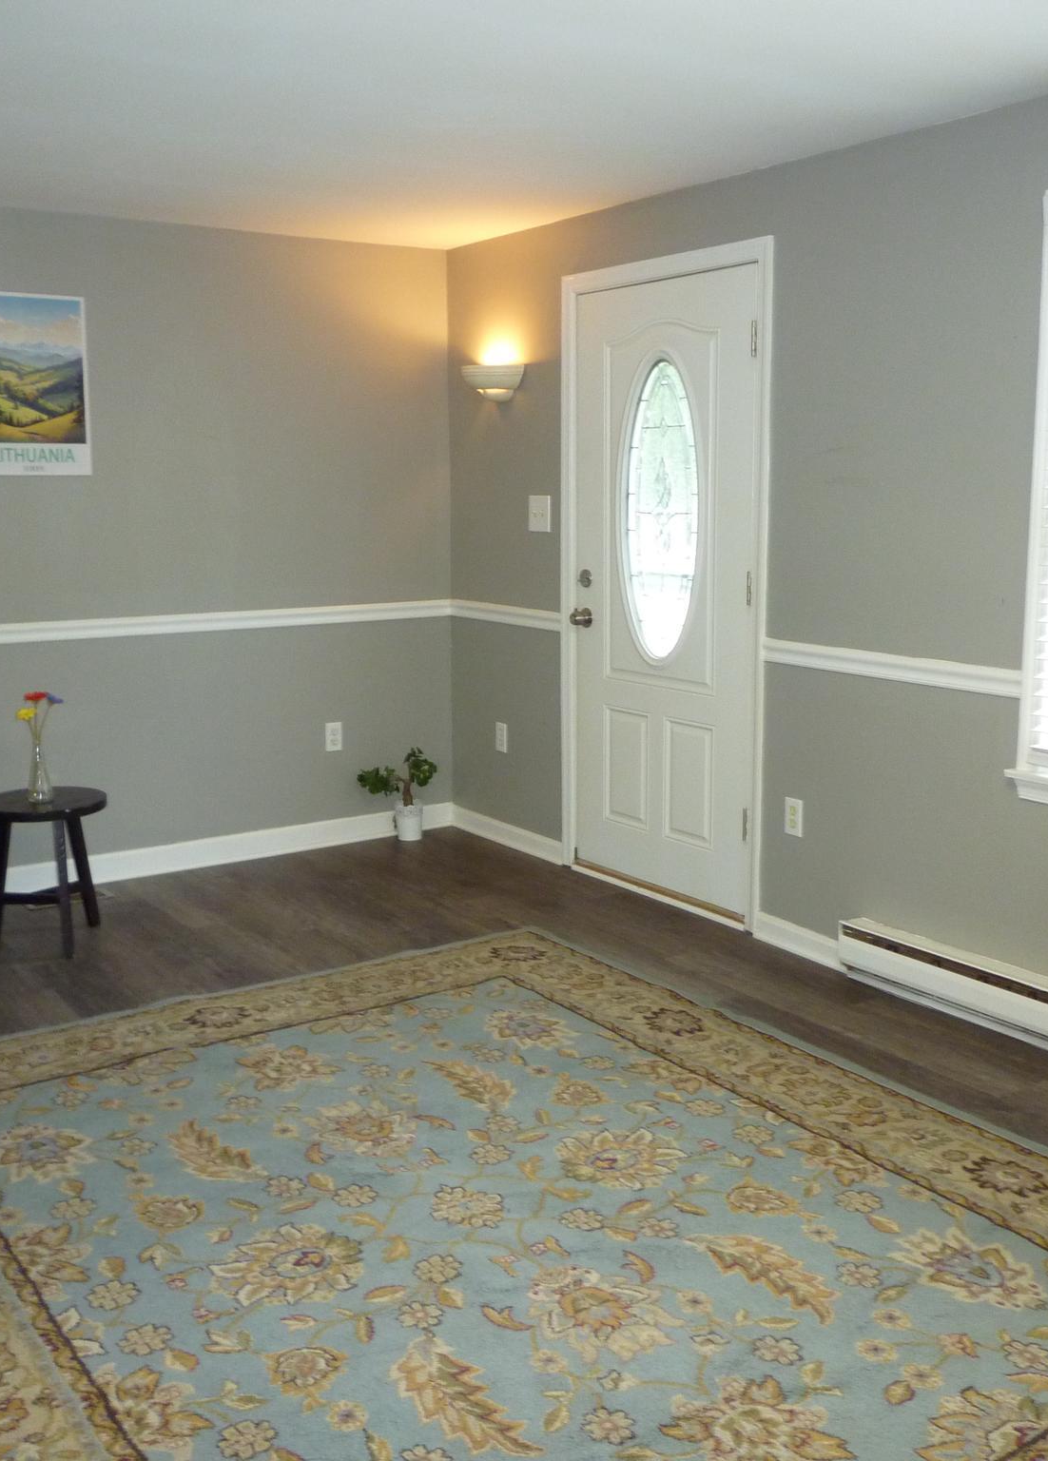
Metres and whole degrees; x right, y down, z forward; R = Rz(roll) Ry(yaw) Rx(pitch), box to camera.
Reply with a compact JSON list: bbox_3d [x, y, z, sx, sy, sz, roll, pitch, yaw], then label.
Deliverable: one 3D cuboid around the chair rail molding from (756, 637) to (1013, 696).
[{"bbox_3d":[0.996,-0.183,3.950,0.024,0.070,0.914,-7,12,-33],"label":"chair rail molding"}]

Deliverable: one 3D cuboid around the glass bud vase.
[{"bbox_3d":[-1.519,0.120,4.406,0.077,0.201,0.077,-7,12,-33],"label":"glass bud vase"}]

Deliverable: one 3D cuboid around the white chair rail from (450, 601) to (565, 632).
[{"bbox_3d":[-0.082,-0.454,5.516,0.024,0.067,0.813,-7,12,-33],"label":"white chair rail"}]

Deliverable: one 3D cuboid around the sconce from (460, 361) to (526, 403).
[{"bbox_3d":[-0.145,-1.312,5.336,0.147,0.131,0.311,-7,12,-33],"label":"sconce"}]

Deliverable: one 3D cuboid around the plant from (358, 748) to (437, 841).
[{"bbox_3d":[-0.496,0.264,5.725,0.326,0.373,0.231,-7,12,-33],"label":"plant"}]

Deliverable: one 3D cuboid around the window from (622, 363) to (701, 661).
[{"bbox_3d":[0.460,-0.726,4.690,0.035,0.979,0.387,-7,12,-33],"label":"window"}]

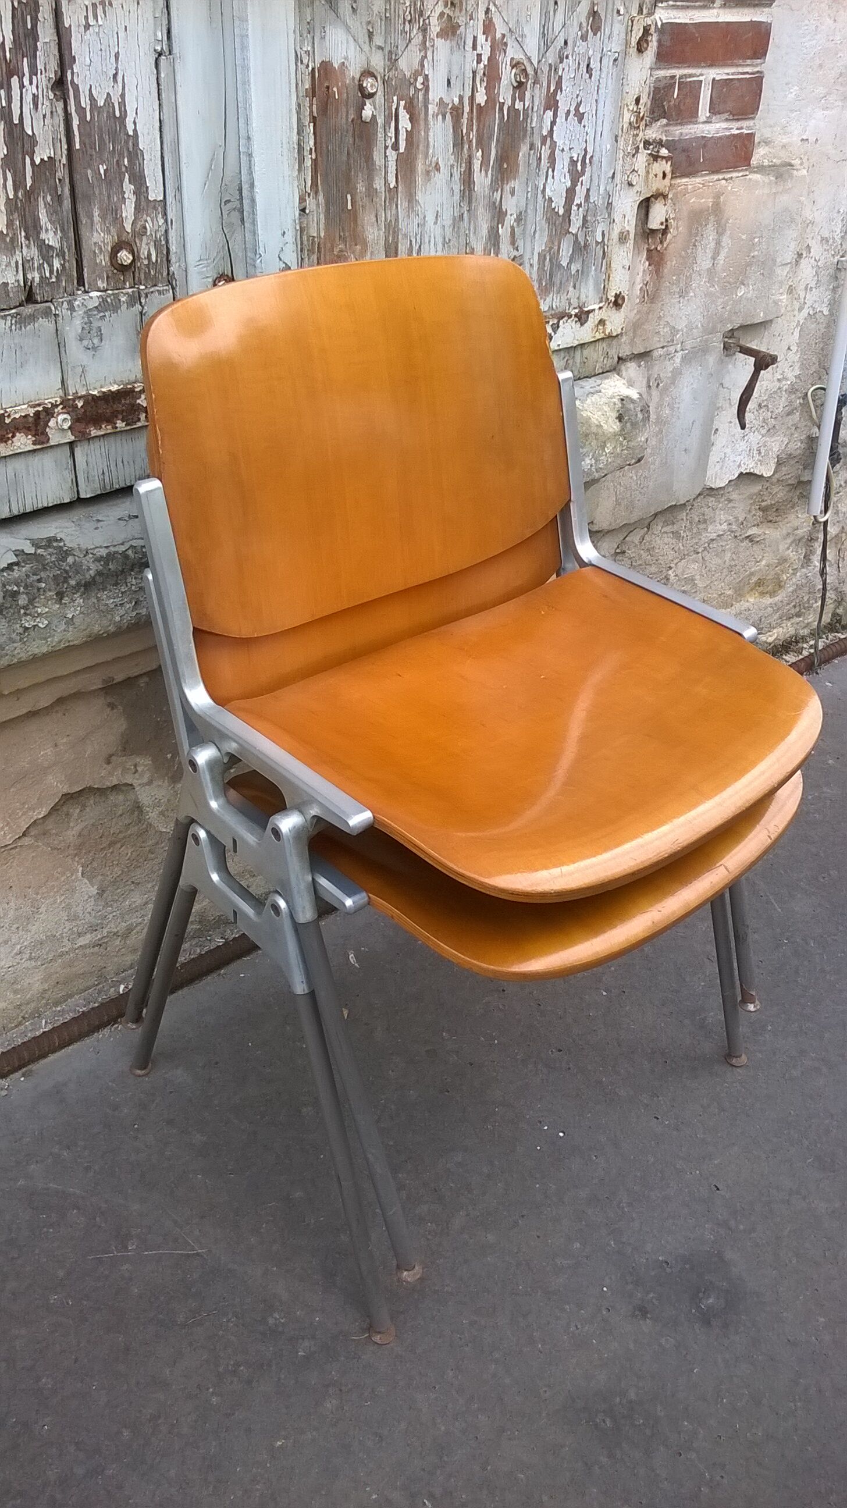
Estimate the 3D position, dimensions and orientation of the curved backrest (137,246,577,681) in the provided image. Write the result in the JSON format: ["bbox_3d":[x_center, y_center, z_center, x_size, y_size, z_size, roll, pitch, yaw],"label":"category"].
[{"bbox_3d":[-0.052,-0.270,1.184,0.450,0.318,0.085,-24,25,-37],"label":"curved backrest"}]

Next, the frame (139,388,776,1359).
[{"bbox_3d":[0.024,0.039,1.264,0.536,0.697,0.453,-24,38,-37],"label":"frame"}]

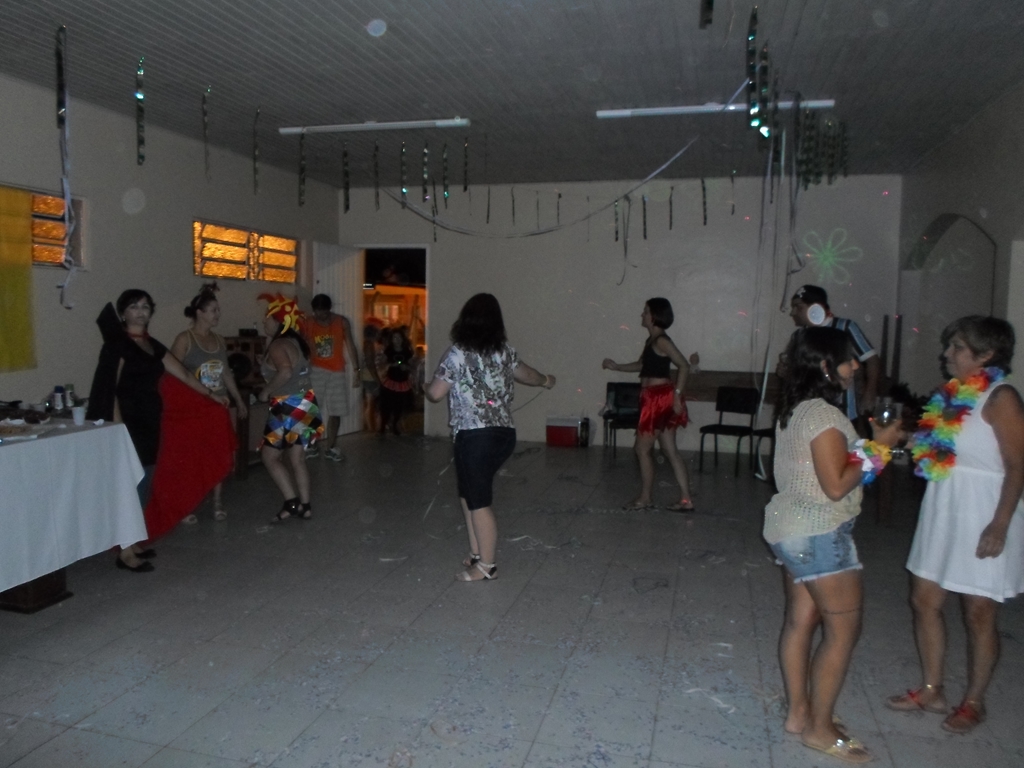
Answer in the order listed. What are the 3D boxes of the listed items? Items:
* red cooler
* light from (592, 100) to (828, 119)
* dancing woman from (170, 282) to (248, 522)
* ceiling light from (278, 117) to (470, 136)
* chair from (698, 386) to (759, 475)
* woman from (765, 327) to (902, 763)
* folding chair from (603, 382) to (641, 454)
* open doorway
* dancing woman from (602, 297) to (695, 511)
[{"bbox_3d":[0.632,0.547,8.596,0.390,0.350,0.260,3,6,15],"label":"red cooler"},{"bbox_3d":[1.386,-1.909,5.138,1.600,0.070,0.070,3,6,15],"label":"light"},{"bbox_3d":[-2.207,0.134,5.372,0.400,1.700,0.560,6,7,41],"label":"dancing woman"},{"bbox_3d":[-1.114,-2.027,5.868,1.620,0.070,0.070,3,6,15],"label":"ceiling light"},{"bbox_3d":[2.151,0.462,7.344,0.440,0.820,0.500,5,7,34],"label":"chair"},{"bbox_3d":[1.119,0.549,2.648,0.470,1.530,0.440,2,6,6],"label":"woman"},{"bbox_3d":[1.275,0.372,8.095,0.440,0.820,0.500,3,6,15],"label":"folding chair"},{"bbox_3d":[-1.446,-0.523,9.233,0.830,2.280,0.150,3,6,15],"label":"open doorway"},{"bbox_3d":[1.105,0.158,5.845,0.720,1.680,0.500,1,6,2],"label":"dancing woman"}]

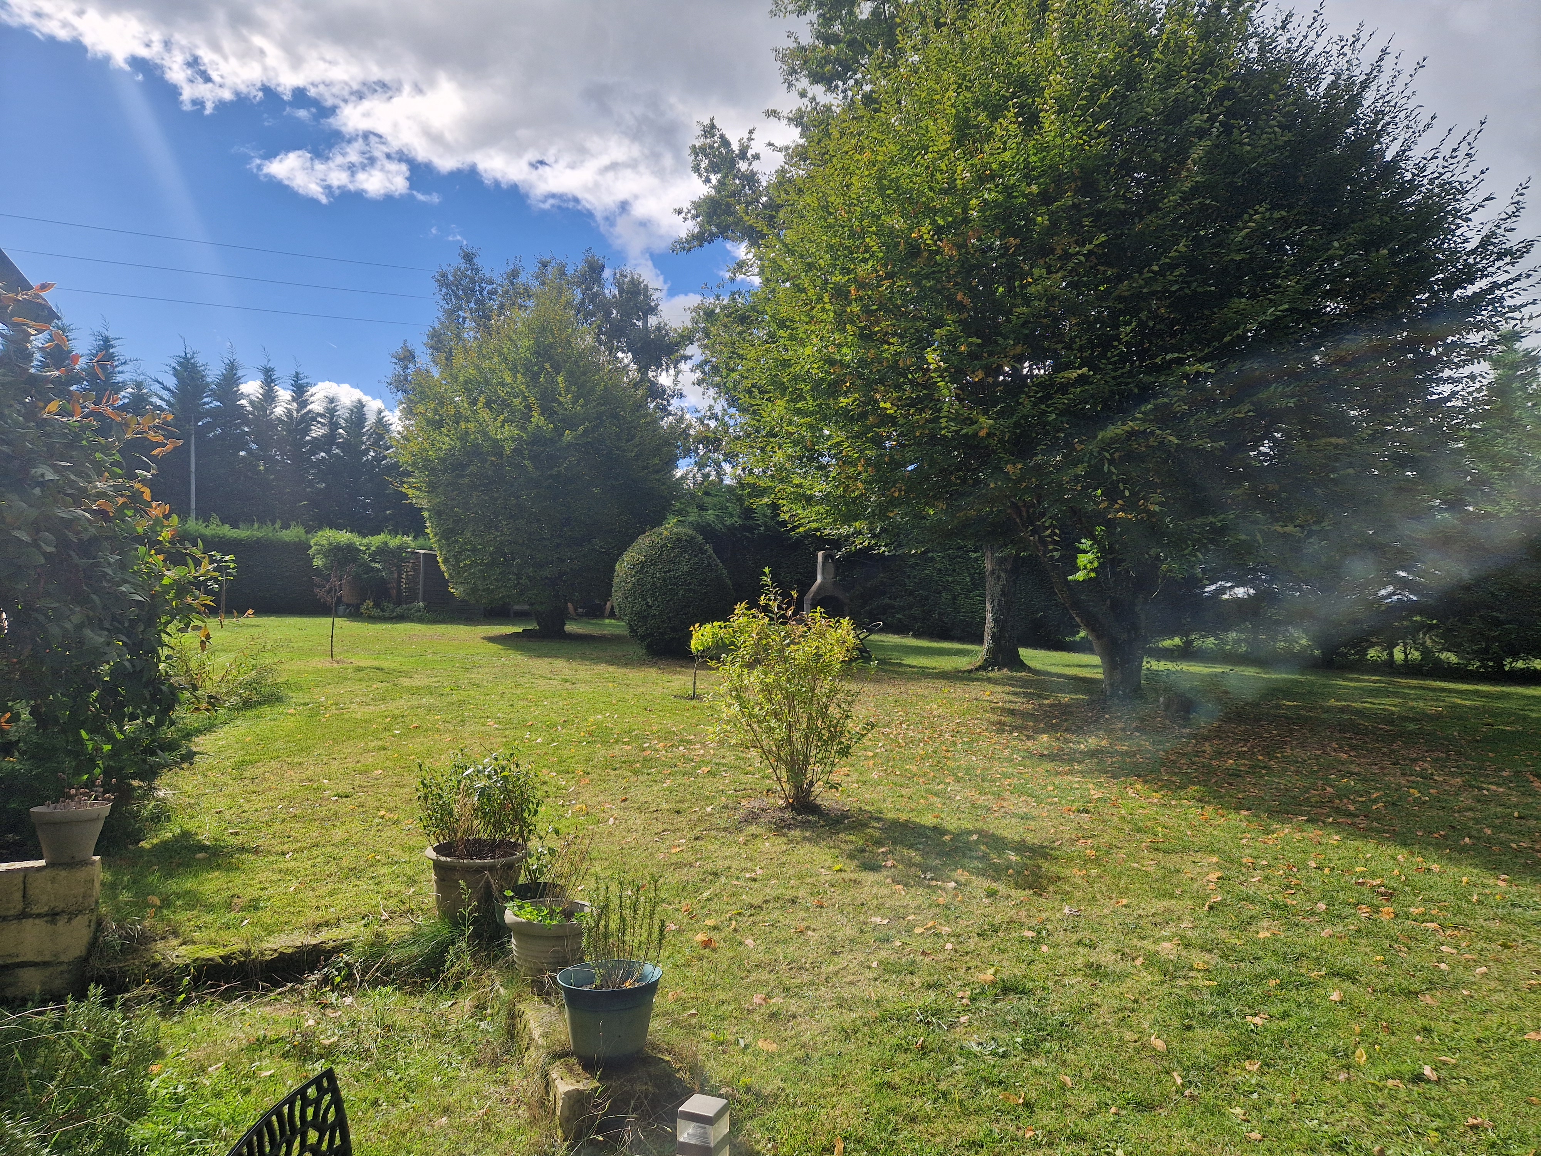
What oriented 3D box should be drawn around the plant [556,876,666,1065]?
[{"bbox_3d":[-0.470,1.140,3.020,0.320,0.522,0.310,0,-1,0],"label":"plant"}]

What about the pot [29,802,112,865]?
[{"bbox_3d":[-2.651,0.963,3.880,0.250,0.214,0.250,0,-1,0],"label":"pot"}]

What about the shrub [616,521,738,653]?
[{"bbox_3d":[-1.590,0.168,16.800,2.000,2.094,2.000,0,-1,0],"label":"shrub"}]

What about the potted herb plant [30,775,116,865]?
[{"bbox_3d":[-2.648,0.906,3.880,0.260,0.319,0.260,0,-1,0],"label":"potted herb plant"}]

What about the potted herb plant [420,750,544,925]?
[{"bbox_3d":[-1.238,1.082,4.360,0.520,0.682,0.490,0,-1,0],"label":"potted herb plant"}]

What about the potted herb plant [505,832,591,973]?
[{"bbox_3d":[-0.798,1.155,3.680,0.330,0.480,0.330,0,-1,0],"label":"potted herb plant"}]

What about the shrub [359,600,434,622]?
[{"bbox_3d":[-9.310,0.810,25.500,1.850,0.510,1.100,0,-1,0],"label":"shrub"}]

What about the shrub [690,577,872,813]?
[{"bbox_3d":[0.120,0.682,6.200,1.020,1.385,1.000,0,-1,0],"label":"shrub"}]

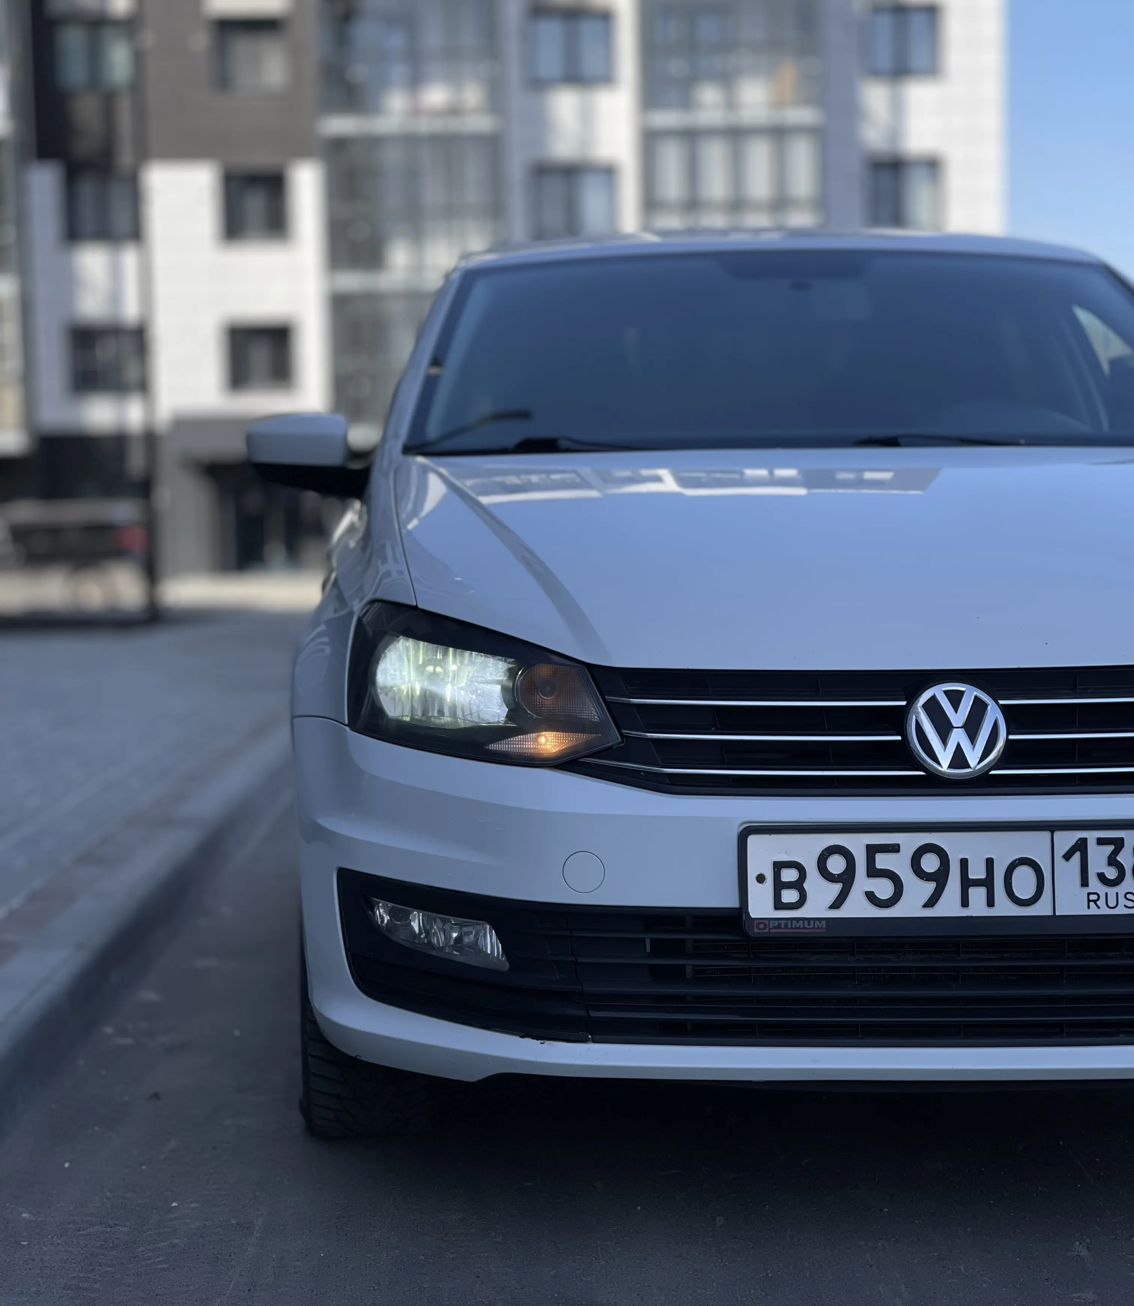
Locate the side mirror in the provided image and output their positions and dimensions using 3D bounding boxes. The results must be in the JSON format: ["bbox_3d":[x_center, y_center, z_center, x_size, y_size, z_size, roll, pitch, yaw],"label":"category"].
[{"bbox_3d":[-0.436,-0.337,4.770,0.225,0.145,0.140,-1,3,-1],"label":"side mirror"}]

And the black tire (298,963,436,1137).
[{"bbox_3d":[-0.294,0.412,4.090,0.195,0.600,0.600,-1,3,-1],"label":"black tire"}]

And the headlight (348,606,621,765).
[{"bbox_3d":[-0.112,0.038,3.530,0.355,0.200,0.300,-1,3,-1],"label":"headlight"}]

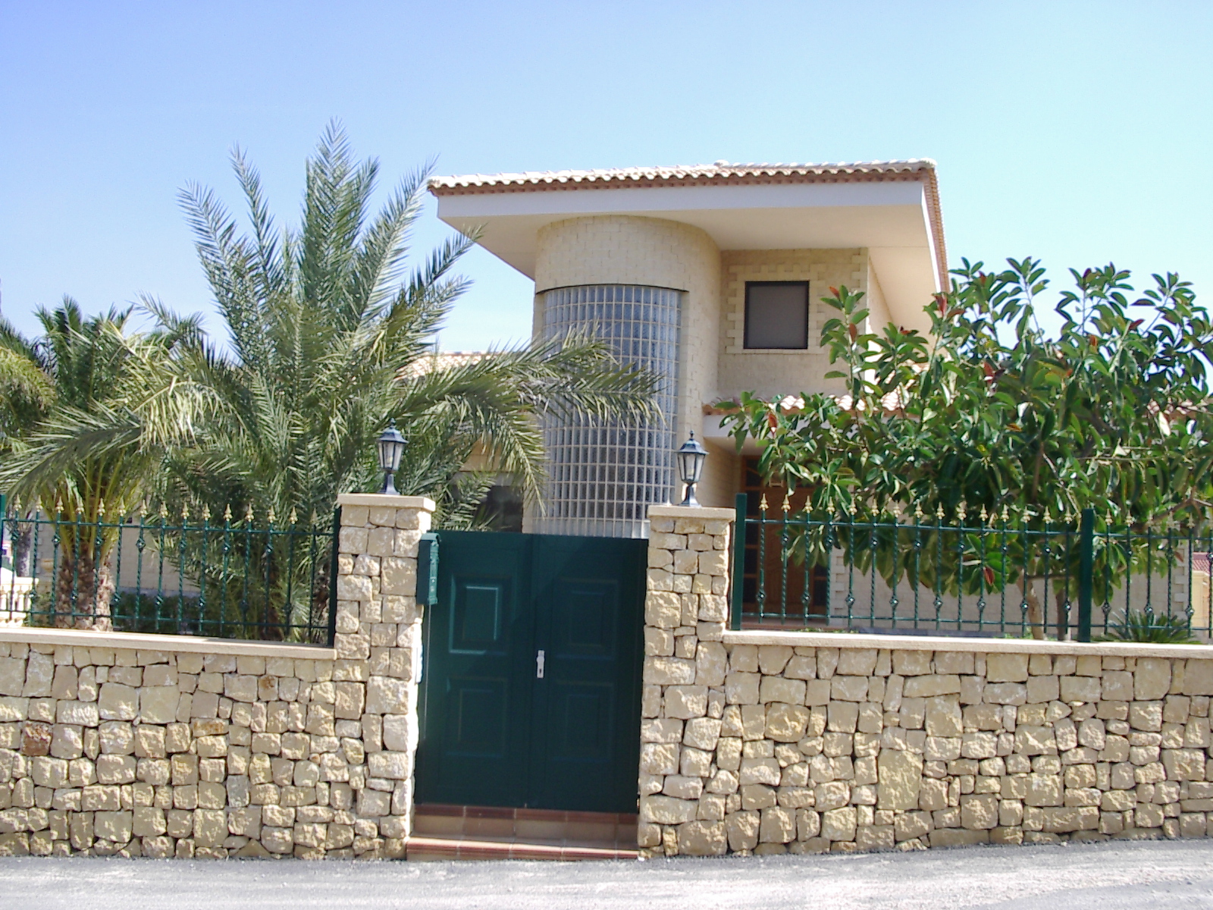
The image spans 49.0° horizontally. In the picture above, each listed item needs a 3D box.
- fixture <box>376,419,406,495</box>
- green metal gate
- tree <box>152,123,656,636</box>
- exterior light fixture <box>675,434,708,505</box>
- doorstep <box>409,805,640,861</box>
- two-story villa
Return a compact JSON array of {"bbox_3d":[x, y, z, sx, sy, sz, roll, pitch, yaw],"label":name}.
[{"bbox_3d":[-1.438,0.016,8.884,0.205,0.490,0.200,2,-3,5],"label":"fixture"},{"bbox_3d":[-0.481,1.415,8.730,1.480,1.778,0.070,2,-3,5],"label":"green metal gate"},{"bbox_3d":[-1.925,-0.480,11.654,4.169,4.793,4.038,2,-3,0],"label":"tree"},{"bbox_3d":[0.555,0.096,8.709,0.205,0.490,0.200,2,-3,5],"label":"exterior light fixture"},{"bbox_3d":[-0.514,2.438,8.603,1.520,0.280,0.420,2,-3,5],"label":"doorstep"},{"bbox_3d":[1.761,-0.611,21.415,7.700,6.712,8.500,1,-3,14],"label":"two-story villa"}]

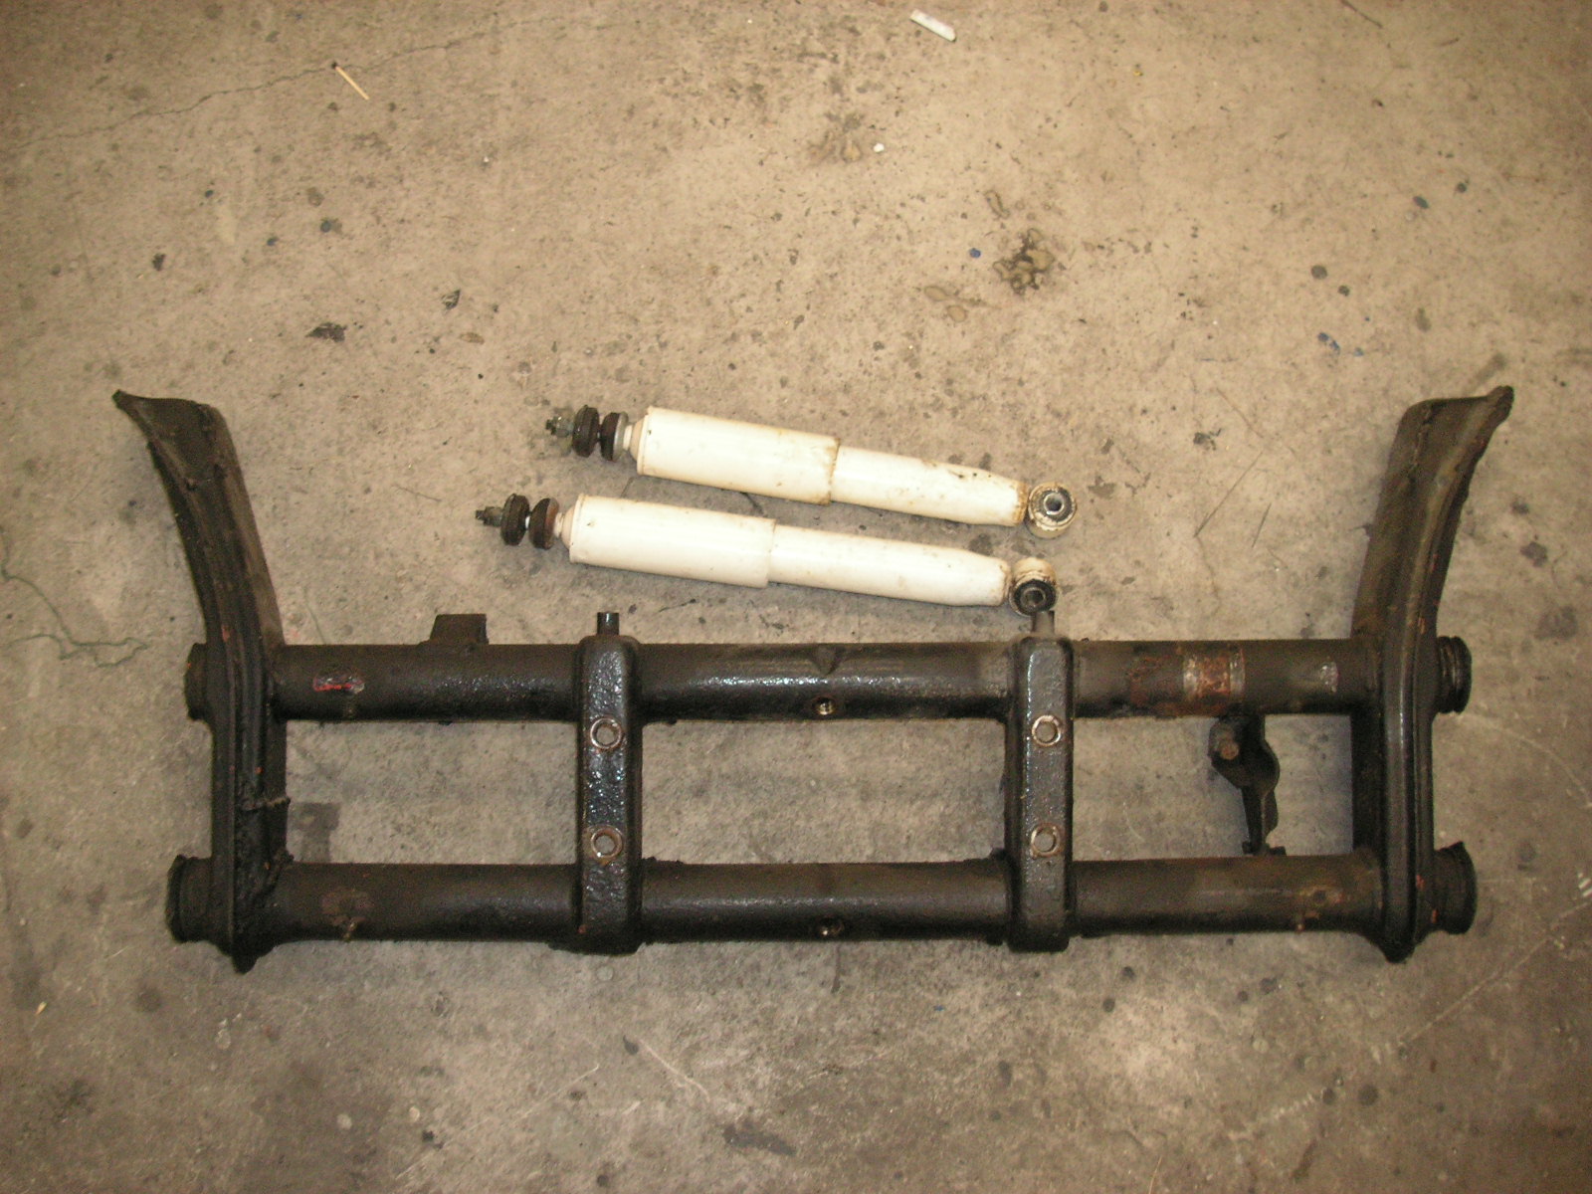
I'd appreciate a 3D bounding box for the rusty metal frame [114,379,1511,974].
[{"bbox_3d":[0.013,0.055,1.238,0.985,0.155,0.400,0,83,0],"label":"rusty metal frame"}]

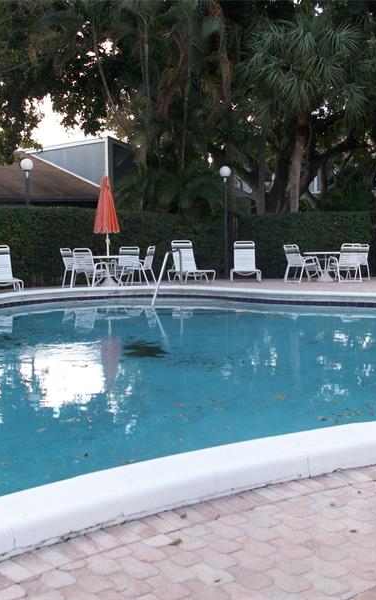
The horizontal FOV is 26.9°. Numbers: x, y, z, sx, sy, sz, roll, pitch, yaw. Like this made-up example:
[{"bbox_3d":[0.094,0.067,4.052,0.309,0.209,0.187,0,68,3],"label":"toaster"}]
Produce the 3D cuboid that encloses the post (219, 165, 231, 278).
[{"bbox_3d":[1.001,-2.040,20.802,0.310,2.950,0.310,-1,6,0],"label":"post"}]

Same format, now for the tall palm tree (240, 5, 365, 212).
[{"bbox_3d":[3.340,-4.656,23.138,3.450,7.650,3.400,-1,6,0],"label":"tall palm tree"}]

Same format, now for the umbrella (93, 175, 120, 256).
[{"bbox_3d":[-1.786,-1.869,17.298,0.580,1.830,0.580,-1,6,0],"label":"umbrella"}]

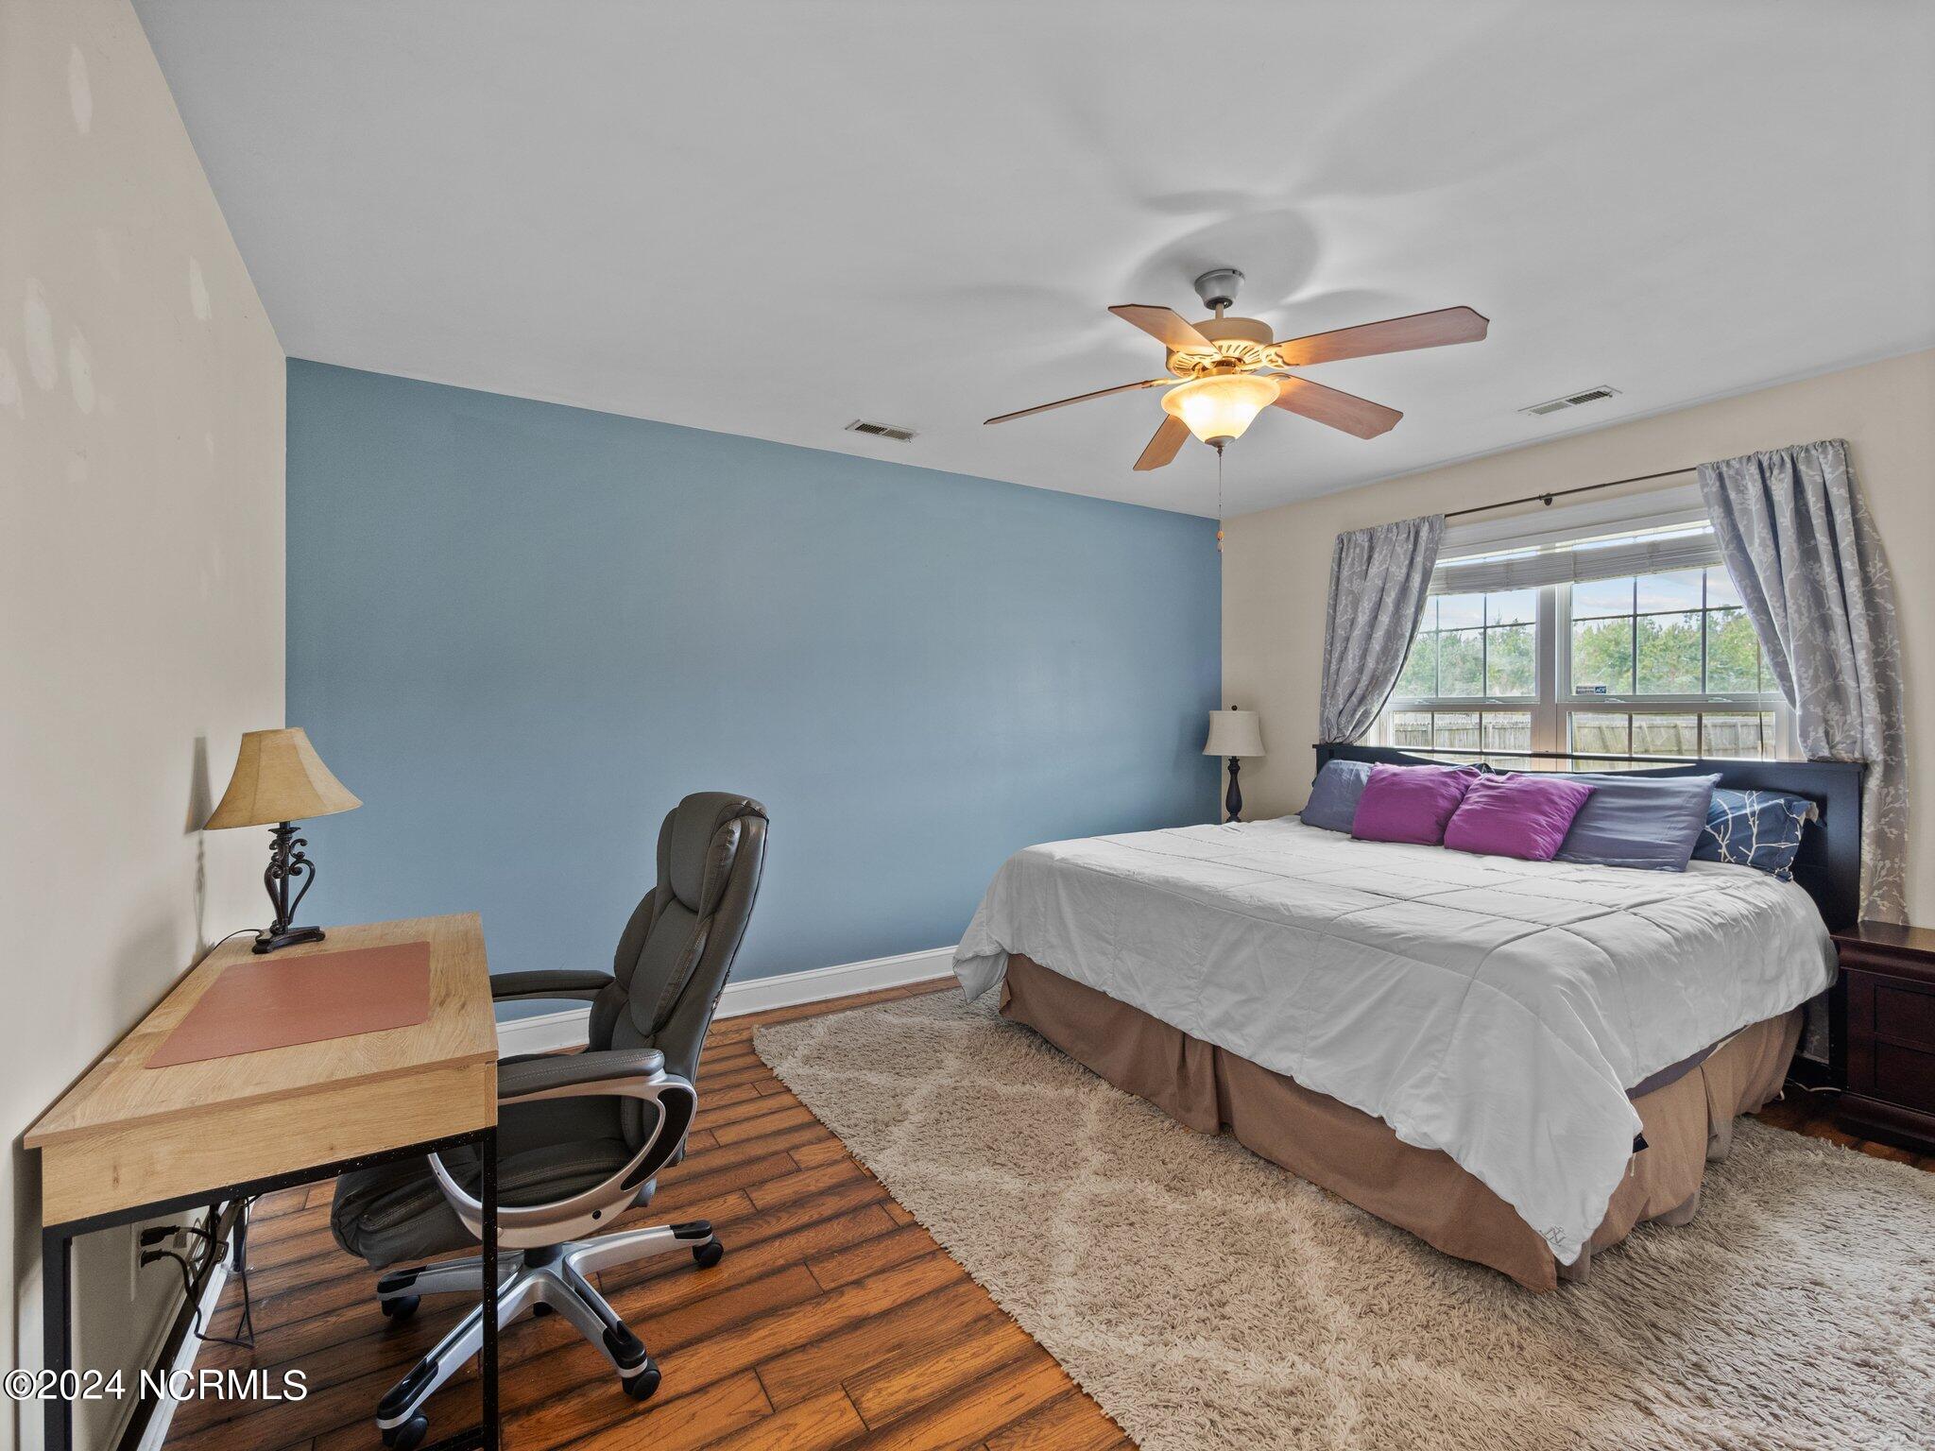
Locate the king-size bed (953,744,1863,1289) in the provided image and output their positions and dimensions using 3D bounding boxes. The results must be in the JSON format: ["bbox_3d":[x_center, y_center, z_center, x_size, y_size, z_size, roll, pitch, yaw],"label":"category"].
[{"bbox_3d":[1.531,0.686,3.051,2.061,1.123,2.165,0,1,-33],"label":"king-size bed"}]

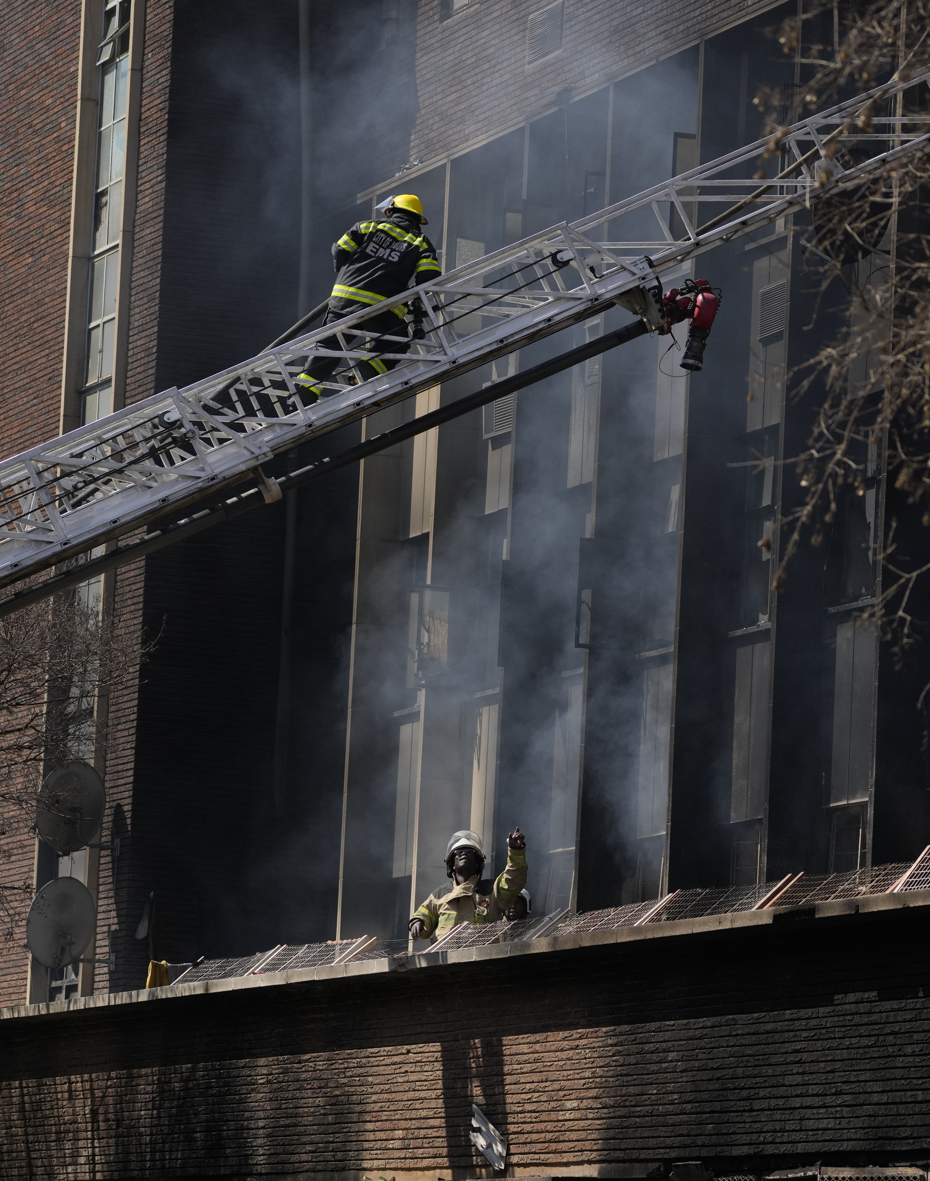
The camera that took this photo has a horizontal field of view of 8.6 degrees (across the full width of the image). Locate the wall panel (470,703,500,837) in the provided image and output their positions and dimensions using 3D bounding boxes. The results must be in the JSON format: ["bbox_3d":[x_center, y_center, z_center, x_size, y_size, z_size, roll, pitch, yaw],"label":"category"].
[{"bbox_3d":[0.218,1.627,53.488,0.060,1.300,0.720,5,-8,-20],"label":"wall panel"}]

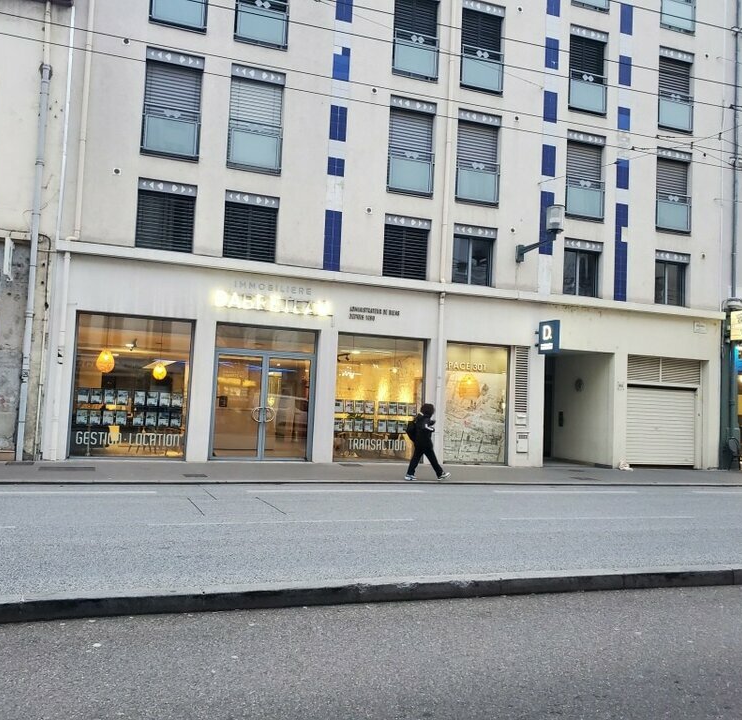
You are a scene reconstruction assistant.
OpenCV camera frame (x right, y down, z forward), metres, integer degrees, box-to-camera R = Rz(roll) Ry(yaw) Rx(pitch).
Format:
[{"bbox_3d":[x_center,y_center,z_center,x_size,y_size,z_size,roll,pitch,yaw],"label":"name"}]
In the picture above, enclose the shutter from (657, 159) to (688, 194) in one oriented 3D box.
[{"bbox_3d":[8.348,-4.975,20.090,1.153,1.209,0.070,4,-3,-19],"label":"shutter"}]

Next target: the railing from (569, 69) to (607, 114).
[{"bbox_3d":[5.869,-7.167,19.420,1.198,1.118,0.080,4,-4,-19],"label":"railing"}]

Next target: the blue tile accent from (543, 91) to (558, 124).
[{"bbox_3d":[4.792,-6.731,19.231,0.399,0.819,0.030,4,-4,-19],"label":"blue tile accent"}]

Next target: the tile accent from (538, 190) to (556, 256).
[{"bbox_3d":[4.592,-3.558,18.785,0.408,1.668,0.030,4,-4,-19],"label":"tile accent"}]

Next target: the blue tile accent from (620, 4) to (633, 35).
[{"bbox_3d":[6.955,-9.240,19.595,0.403,0.818,0.050,4,-3,-19],"label":"blue tile accent"}]

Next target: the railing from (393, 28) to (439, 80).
[{"bbox_3d":[1.121,-7.498,17.763,1.216,1.111,0.080,4,-4,-19],"label":"railing"}]

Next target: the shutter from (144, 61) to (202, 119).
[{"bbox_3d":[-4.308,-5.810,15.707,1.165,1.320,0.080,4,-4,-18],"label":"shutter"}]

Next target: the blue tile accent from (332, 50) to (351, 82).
[{"bbox_3d":[-0.683,-6.890,16.795,0.387,0.777,0.030,4,-4,-18],"label":"blue tile accent"}]

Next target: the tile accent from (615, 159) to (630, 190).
[{"bbox_3d":[6.761,-4.995,19.354,0.403,0.814,0.050,4,-3,-19],"label":"tile accent"}]

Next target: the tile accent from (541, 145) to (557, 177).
[{"bbox_3d":[4.727,-5.273,19.128,0.400,0.817,0.030,4,-4,-19],"label":"tile accent"}]

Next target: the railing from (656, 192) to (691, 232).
[{"bbox_3d":[8.494,-4.091,20.187,1.219,1.090,0.080,4,-4,-19],"label":"railing"}]

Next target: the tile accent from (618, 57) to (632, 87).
[{"bbox_3d":[7.019,-7.955,19.865,0.417,0.826,0.030,4,-4,-19],"label":"tile accent"}]

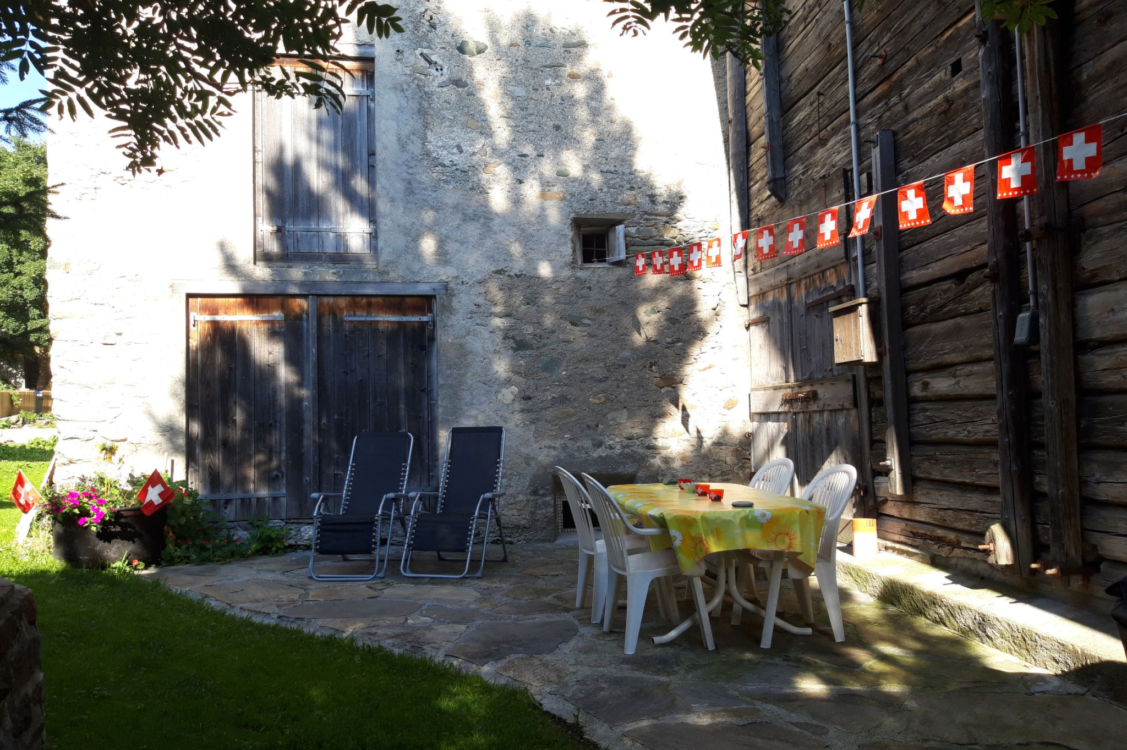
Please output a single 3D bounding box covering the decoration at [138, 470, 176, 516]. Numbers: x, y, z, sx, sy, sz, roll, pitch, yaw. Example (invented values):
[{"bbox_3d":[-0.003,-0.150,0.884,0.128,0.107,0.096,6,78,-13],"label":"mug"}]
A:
[{"bbox_3d":[-3.488,1.007,7.250,0.300,0.280,0.060,-42,11,-6],"label":"decoration"}]

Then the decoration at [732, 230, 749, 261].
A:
[{"bbox_3d":[1.275,-0.936,6.100,0.040,0.220,0.200,0,-3,-22],"label":"decoration"}]

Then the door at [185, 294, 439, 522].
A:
[{"bbox_3d":[-2.490,0.332,8.400,2.400,2.220,0.100,-1,-3,-7],"label":"door"}]

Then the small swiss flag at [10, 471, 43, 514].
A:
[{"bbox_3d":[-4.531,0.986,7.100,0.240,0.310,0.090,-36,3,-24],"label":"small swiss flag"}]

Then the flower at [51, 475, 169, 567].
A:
[{"bbox_3d":[-3.937,1.245,7.300,0.970,0.760,0.760,-1,-3,-12],"label":"flower"}]

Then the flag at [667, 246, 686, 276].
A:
[{"bbox_3d":[0.953,-0.953,7.100,0.030,0.220,0.210,0,-4,-29],"label":"flag"}]

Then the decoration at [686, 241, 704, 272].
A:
[{"bbox_3d":[1.054,-0.948,6.800,0.030,0.220,0.210,0,-4,-26],"label":"decoration"}]

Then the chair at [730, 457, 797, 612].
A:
[{"bbox_3d":[1.140,0.983,5.270,0.600,0.890,0.560,-1,-3,-9],"label":"chair"}]

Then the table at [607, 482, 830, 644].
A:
[{"bbox_3d":[0.820,1.056,4.950,0.880,0.730,1.470,-1,-3,-7],"label":"table"}]

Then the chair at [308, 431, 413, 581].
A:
[{"bbox_3d":[-1.645,1.024,6.900,0.650,1.130,0.950,-2,-3,6],"label":"chair"}]

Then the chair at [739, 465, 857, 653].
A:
[{"bbox_3d":[1.269,0.959,4.639,0.590,0.900,0.550,-1,-3,-5],"label":"chair"}]

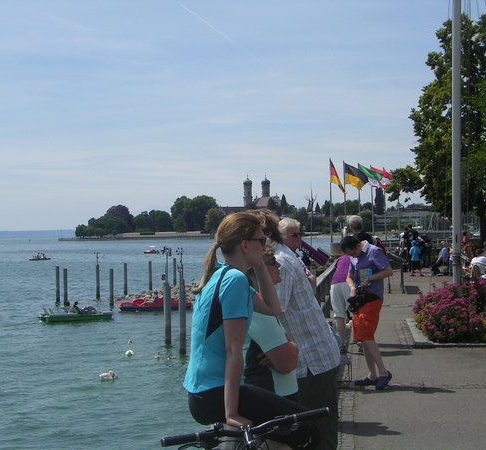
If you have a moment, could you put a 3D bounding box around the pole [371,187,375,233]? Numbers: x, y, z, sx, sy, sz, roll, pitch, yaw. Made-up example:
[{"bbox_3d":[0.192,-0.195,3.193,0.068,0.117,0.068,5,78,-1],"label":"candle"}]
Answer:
[{"bbox_3d":[10.056,-1.165,84.800,0.120,6.900,0.120,-1,-1,0],"label":"pole"}]

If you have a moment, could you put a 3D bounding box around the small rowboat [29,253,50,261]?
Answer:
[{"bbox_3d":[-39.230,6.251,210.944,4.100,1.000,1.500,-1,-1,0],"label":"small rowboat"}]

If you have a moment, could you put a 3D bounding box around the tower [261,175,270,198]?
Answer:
[{"bbox_3d":[21.475,-20.859,1009.764,7.600,53.000,7.600,-1,-1,-16],"label":"tower"}]

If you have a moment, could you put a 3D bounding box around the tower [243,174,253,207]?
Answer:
[{"bbox_3d":[5.057,-20.390,999.764,7.600,53.000,7.600,-1,-1,-16],"label":"tower"}]

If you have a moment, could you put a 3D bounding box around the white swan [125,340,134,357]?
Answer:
[{"bbox_3d":[-4.075,4.425,39.861,0.340,0.580,0.800,-1,-1,-4],"label":"white swan"}]

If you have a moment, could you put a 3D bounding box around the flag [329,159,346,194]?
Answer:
[{"bbox_3d":[6.612,-3.376,76.000,1.250,2.400,0.500,-1,-1,-9],"label":"flag"}]

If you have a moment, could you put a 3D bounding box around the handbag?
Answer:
[{"bbox_3d":[1.272,0.795,11.500,0.290,0.220,0.160,-1,-1,37],"label":"handbag"}]

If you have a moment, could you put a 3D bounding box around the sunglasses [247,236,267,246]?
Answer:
[{"bbox_3d":[0.036,0.068,4.620,0.140,0.050,0.145,-1,-1,-19],"label":"sunglasses"}]

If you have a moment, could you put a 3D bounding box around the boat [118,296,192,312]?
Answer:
[{"bbox_3d":[-5.091,4.519,63.960,4.300,0.850,1.600,-1,-1,-6],"label":"boat"}]

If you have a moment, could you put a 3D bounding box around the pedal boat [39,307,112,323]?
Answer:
[{"bbox_3d":[-8.564,4.529,56.560,3.600,0.800,1.600,-1,-1,-20],"label":"pedal boat"}]

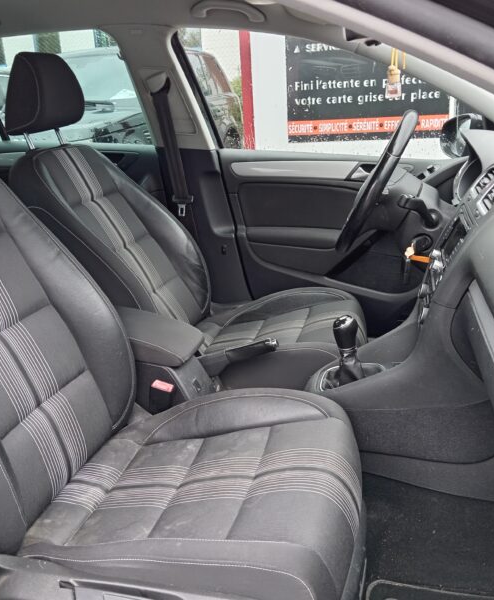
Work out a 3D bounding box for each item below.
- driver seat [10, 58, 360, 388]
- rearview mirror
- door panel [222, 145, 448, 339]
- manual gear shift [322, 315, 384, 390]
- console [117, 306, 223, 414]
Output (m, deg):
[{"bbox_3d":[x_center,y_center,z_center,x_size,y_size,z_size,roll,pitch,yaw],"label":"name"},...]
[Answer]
[{"bbox_3d":[-0.133,-0.189,1.577,0.900,0.960,0.540,0,16,12],"label":"driver seat"},{"bbox_3d":[0.709,-0.540,1.909,0.130,0.150,0.210,-2,15,2],"label":"rearview mirror"},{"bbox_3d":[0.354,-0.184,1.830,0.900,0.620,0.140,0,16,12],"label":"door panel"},{"bbox_3d":[0.227,0.103,1.238,0.130,0.155,0.120,0,16,12],"label":"manual gear shift"},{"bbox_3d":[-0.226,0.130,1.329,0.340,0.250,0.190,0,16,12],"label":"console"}]

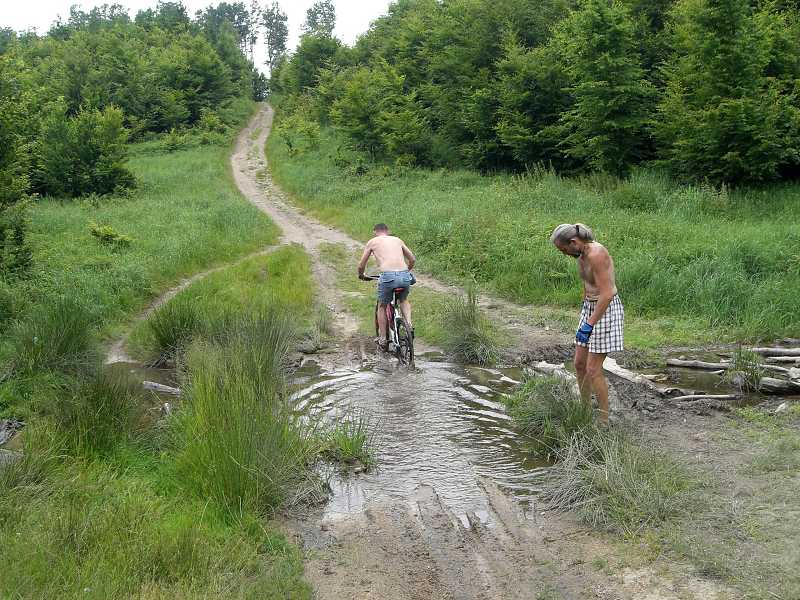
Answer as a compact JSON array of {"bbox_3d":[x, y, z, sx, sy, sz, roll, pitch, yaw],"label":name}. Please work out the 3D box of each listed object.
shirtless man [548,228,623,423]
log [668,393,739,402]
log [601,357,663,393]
[{"bbox_3d":[1.516,0.218,7.100,0.540,1.670,0.480,-1,4,-18],"label":"shirtless man"},{"bbox_3d":[3.047,0.984,8.750,0.735,0.050,0.060,-1,4,-16],"label":"log"},{"bbox_3d":[2.511,0.815,9.550,0.150,0.140,0.948,-1,10,-15],"label":"log"}]

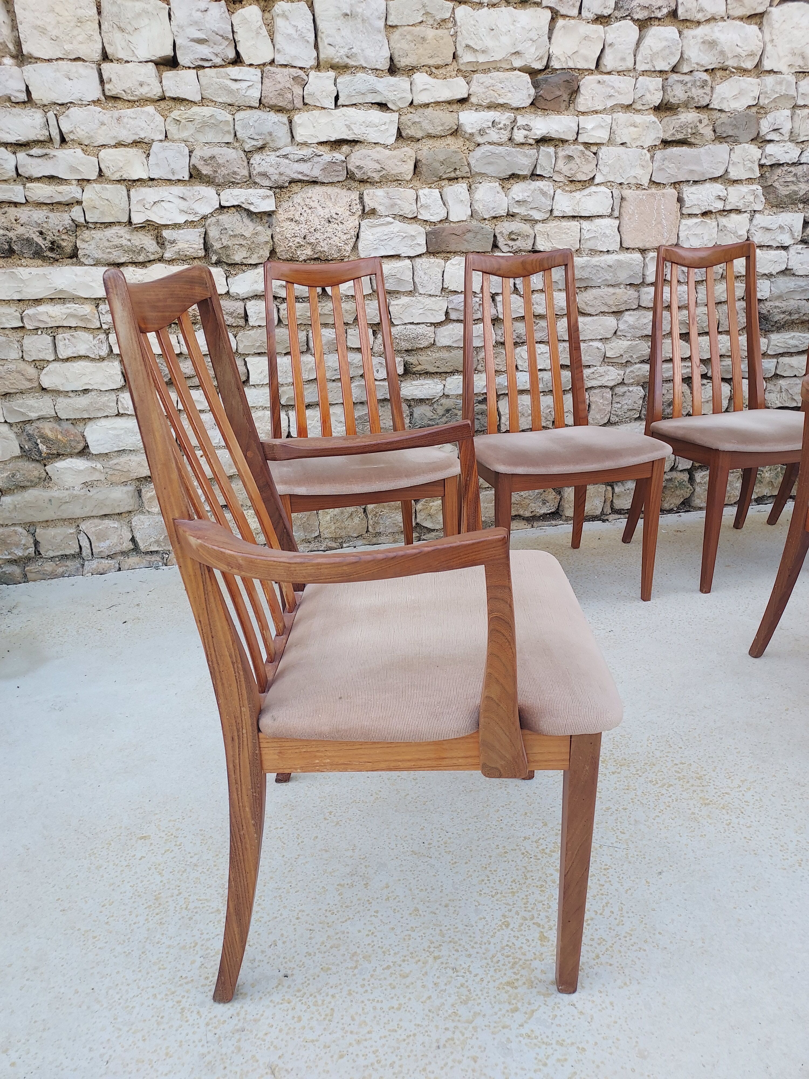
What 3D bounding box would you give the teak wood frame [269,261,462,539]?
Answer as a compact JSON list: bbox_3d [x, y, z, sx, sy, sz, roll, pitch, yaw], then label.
[{"bbox_3d":[-0.154,-0.270,2.141,0.490,0.992,0.536,-7,21,-12],"label":"teak wood frame"}]

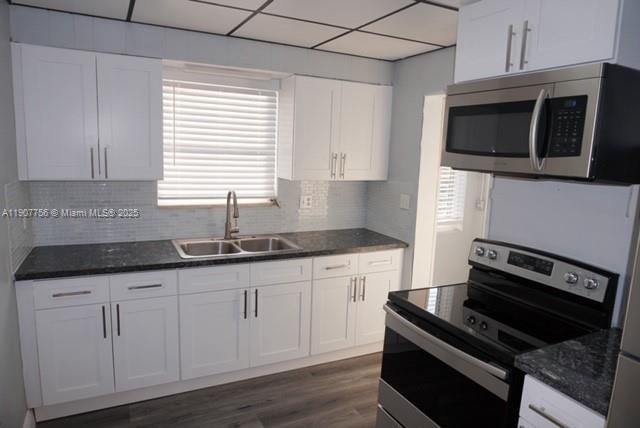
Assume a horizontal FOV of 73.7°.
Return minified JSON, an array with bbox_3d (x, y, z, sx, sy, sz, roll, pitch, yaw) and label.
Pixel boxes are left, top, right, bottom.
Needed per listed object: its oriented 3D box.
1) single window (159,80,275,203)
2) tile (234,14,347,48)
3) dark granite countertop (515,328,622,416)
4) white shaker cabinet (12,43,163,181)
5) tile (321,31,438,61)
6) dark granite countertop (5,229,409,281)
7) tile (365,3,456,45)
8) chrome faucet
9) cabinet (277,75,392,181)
[{"bbox_3d":[-0.759,-0.514,3.274,0.918,0.909,0.052,-2,10,-26],"label":"single window"},{"bbox_3d":[-0.199,-1.165,2.737,0.615,0.017,0.612,-2,10,-26],"label":"tile"},{"bbox_3d":[1.069,0.549,1.538,0.643,0.036,0.334,-2,10,-26],"label":"dark granite countertop"},{"bbox_3d":[-1.439,-0.613,2.733,0.793,0.769,0.305,-2,10,-26],"label":"white shaker cabinet"},{"bbox_3d":[0.404,-1.187,3.029,0.725,0.017,0.612,-2,10,-26],"label":"tile"},{"bbox_3d":[-0.595,0.246,3.094,2.546,0.034,0.661,-2,10,-26],"label":"dark granite countertop"},{"bbox_3d":[0.669,-1.094,2.488,0.725,0.017,0.607,-2,10,-26],"label":"tile"},{"bbox_3d":[-0.628,0.020,3.192,0.110,0.375,0.261,-2,10,-26],"label":"chrome faucet"},{"bbox_3d":[0.125,-0.669,3.490,0.862,0.769,0.305,-2,10,-26],"label":"cabinet"}]

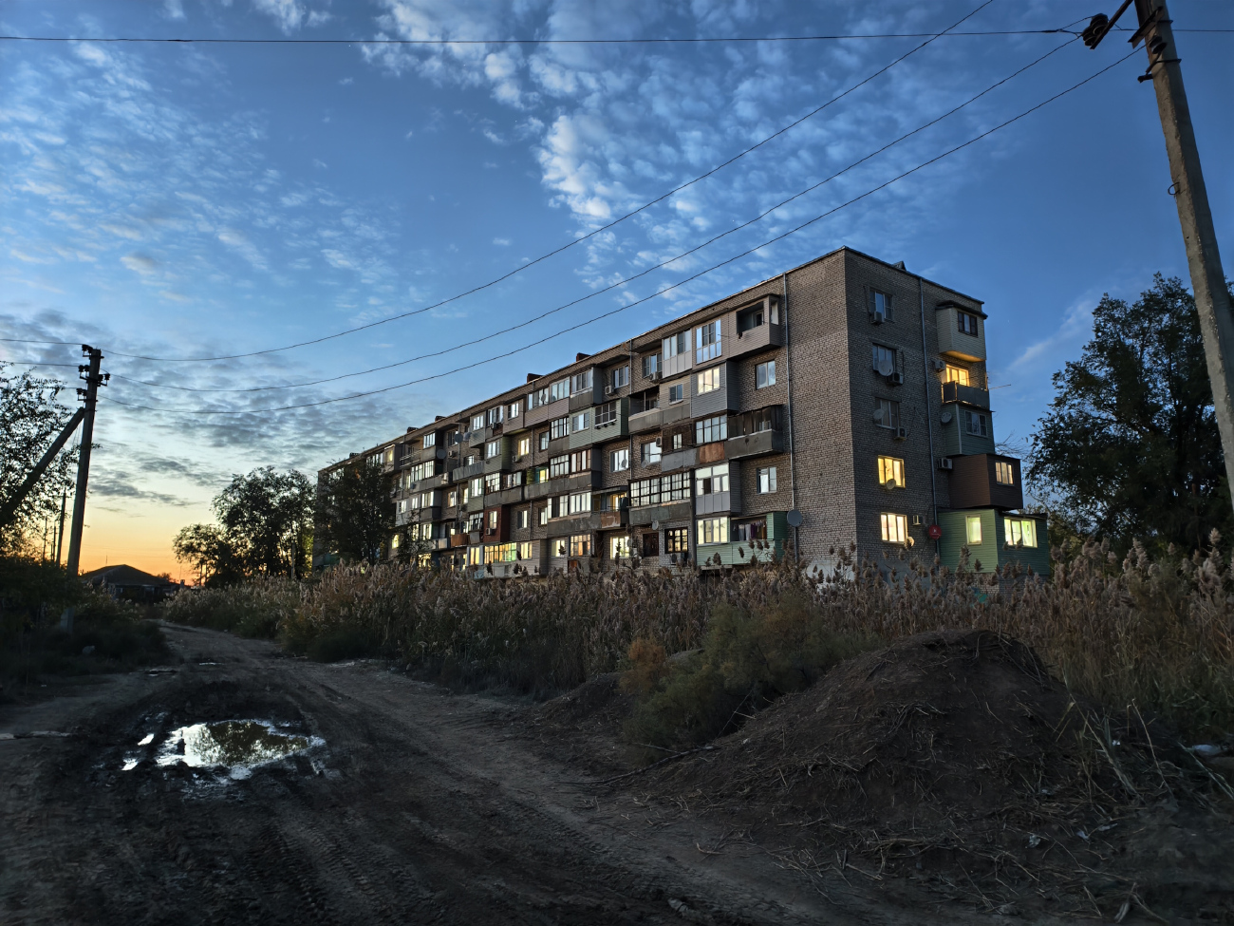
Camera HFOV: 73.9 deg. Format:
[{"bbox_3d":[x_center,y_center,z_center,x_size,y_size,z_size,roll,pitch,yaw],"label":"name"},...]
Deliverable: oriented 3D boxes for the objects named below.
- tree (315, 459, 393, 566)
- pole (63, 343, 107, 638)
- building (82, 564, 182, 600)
[{"bbox_3d":[-21.905,5.942,67.991,6.200,12.500,6.200,3,-10,-18],"label":"tree"},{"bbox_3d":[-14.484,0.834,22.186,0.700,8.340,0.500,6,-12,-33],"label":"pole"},{"bbox_3d":[-60.018,15.301,99.842,10.500,5.600,11.500,8,-13,-38],"label":"building"}]

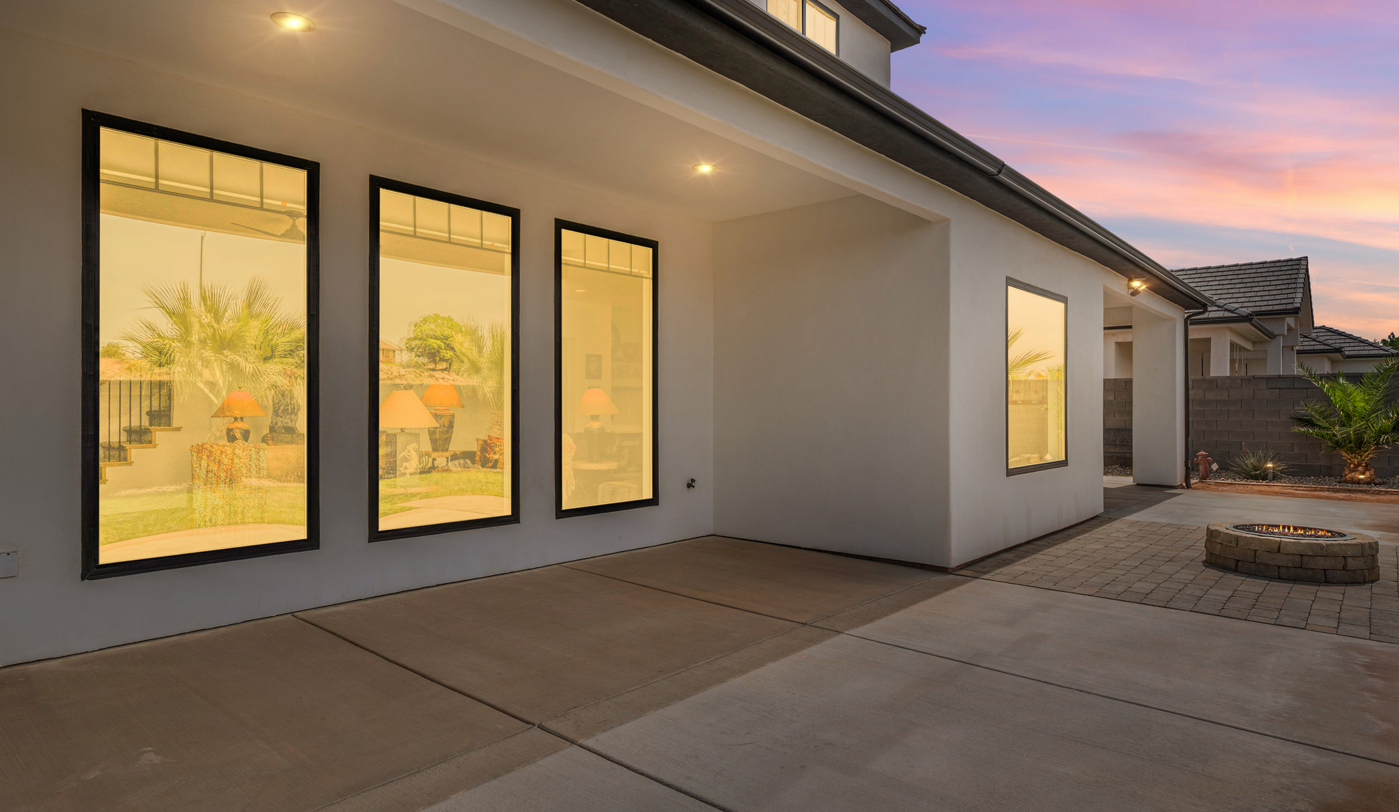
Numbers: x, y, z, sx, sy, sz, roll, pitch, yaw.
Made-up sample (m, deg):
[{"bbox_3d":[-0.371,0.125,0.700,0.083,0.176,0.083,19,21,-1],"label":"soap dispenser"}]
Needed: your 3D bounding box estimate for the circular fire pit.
[{"bbox_3d":[4.631,1.135,6.119,1.085,0.278,1.085,-1,-1,42],"label":"circular fire pit"}]

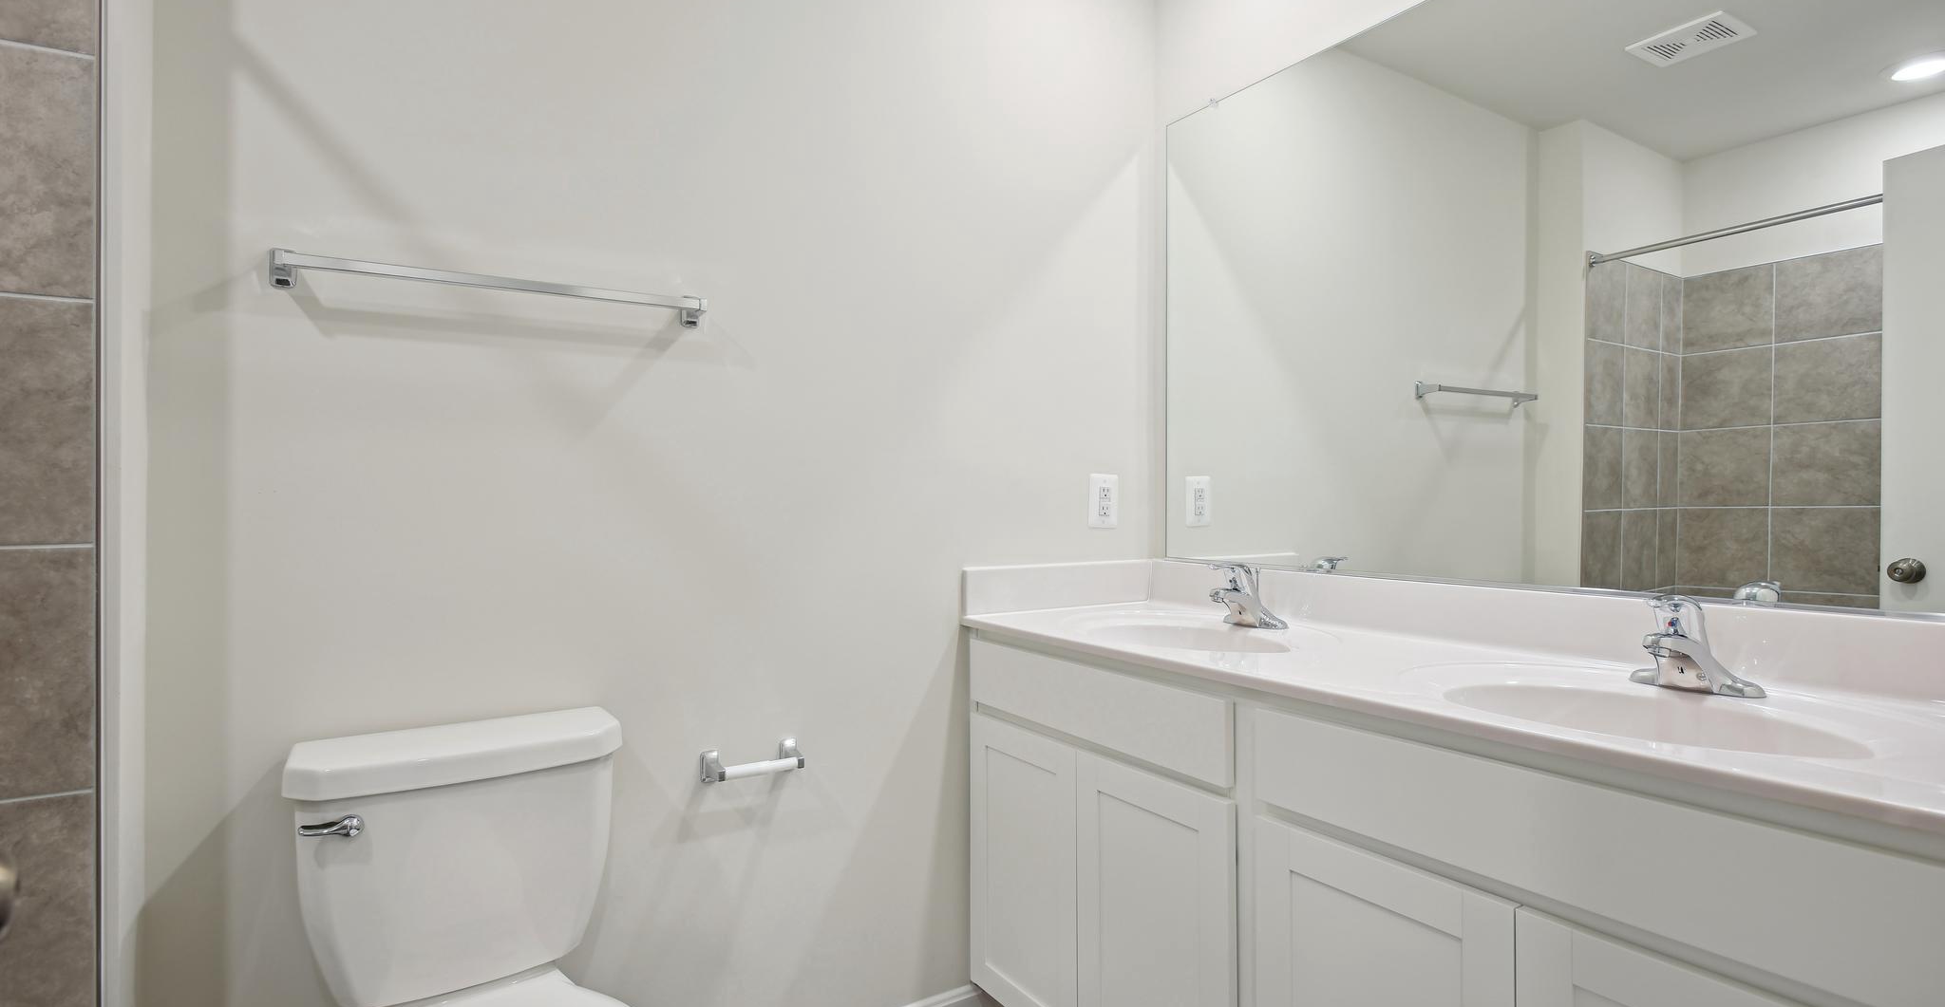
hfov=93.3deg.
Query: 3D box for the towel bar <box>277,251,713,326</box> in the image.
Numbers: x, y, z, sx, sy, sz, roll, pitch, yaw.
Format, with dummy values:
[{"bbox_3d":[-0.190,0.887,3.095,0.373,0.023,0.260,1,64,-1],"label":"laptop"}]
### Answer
[{"bbox_3d":[-0.738,-0.344,1.467,0.618,0.058,0.073,0,0,-33],"label":"towel bar"}]

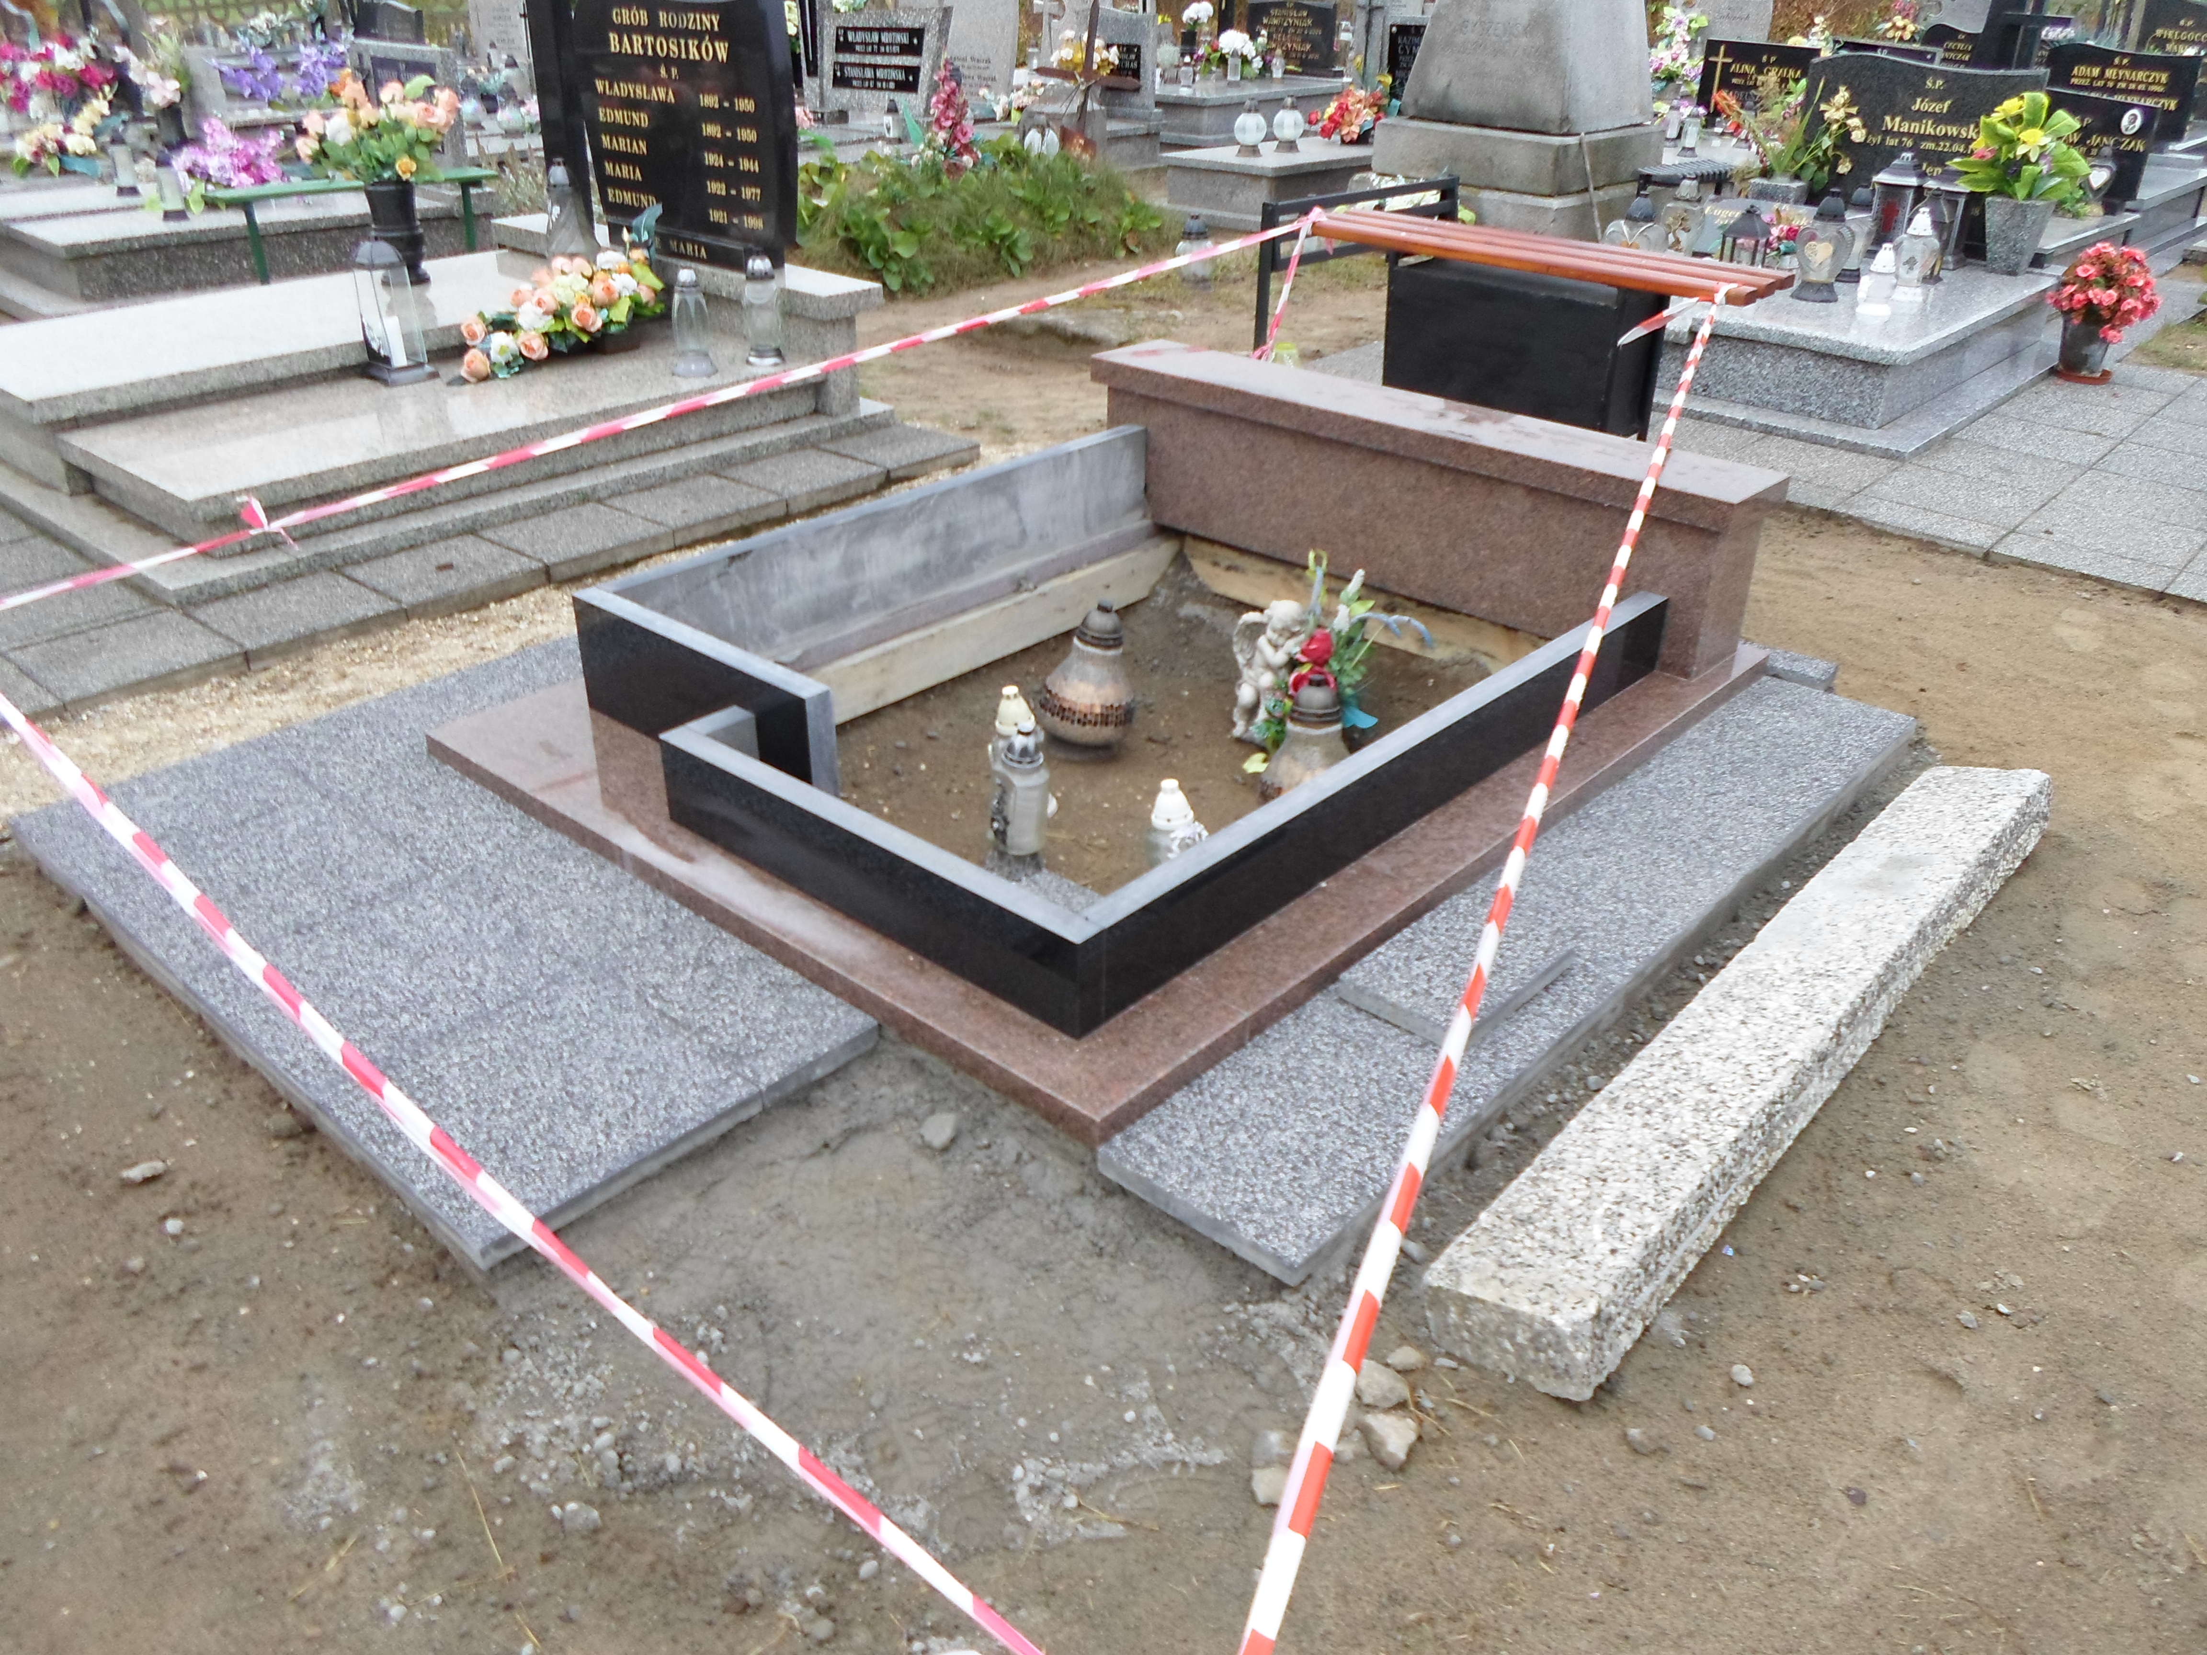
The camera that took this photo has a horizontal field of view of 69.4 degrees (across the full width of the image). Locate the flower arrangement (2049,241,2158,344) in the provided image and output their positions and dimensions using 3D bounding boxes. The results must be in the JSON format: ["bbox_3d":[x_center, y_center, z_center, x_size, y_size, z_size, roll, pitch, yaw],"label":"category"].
[{"bbox_3d":[3.482,-1.861,5.550,0.360,0.330,0.360,20,33,31],"label":"flower arrangement"}]

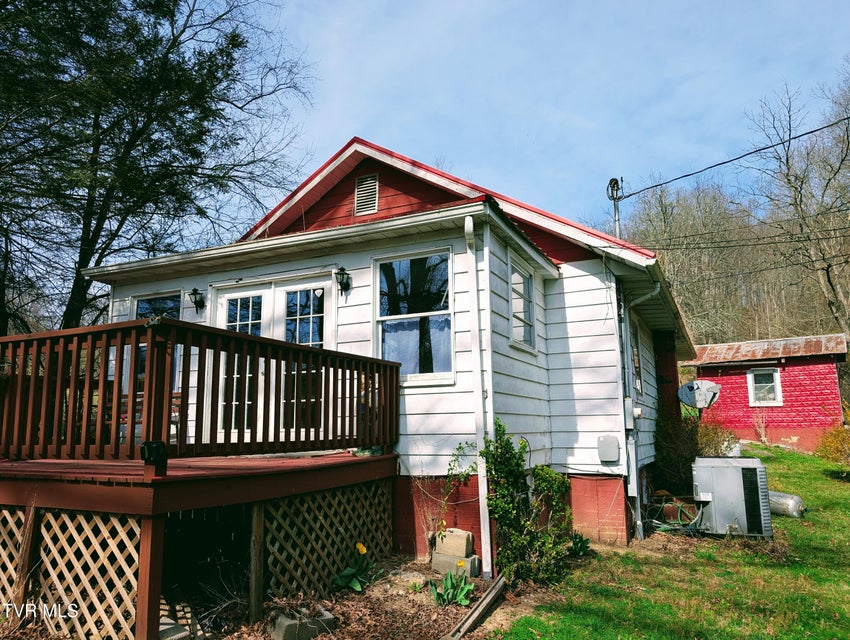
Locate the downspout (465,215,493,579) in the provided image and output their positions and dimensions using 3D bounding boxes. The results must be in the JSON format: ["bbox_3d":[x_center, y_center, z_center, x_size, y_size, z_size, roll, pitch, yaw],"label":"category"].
[{"bbox_3d":[0.504,0.682,5.790,0.120,3.480,0.250,-5,-11,25],"label":"downspout"}]

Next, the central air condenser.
[{"bbox_3d":[4.142,2.350,7.993,0.820,0.940,0.800,-5,-11,25],"label":"central air condenser"}]

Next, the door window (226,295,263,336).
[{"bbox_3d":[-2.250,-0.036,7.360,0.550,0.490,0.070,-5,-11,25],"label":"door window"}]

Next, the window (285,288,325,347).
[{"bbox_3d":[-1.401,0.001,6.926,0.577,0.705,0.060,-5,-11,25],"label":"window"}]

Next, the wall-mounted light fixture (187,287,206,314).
[{"bbox_3d":[-2.929,-0.232,7.602,0.160,0.330,0.200,-5,-11,25],"label":"wall-mounted light fixture"}]

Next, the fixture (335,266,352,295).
[{"bbox_3d":[-0.935,-0.428,6.693,0.160,0.330,0.200,-5,-11,25],"label":"fixture"}]

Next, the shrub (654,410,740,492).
[{"bbox_3d":[4.690,2.290,10.263,1.300,1.400,1.200,-5,-11,25],"label":"shrub"}]

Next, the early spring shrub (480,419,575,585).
[{"bbox_3d":[1.051,1.706,5.871,0.700,1.460,0.950,-5,-11,25],"label":"early spring shrub"}]

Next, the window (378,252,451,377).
[{"bbox_3d":[-0.141,-0.039,6.341,0.890,1.380,0.090,-5,-11,25],"label":"window"}]

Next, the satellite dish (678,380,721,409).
[{"bbox_3d":[4.897,1.344,10.438,0.740,0.520,0.480,1,-10,-9],"label":"satellite dish"}]

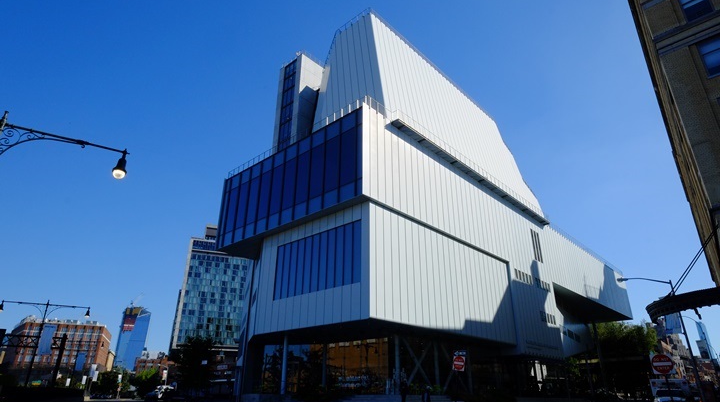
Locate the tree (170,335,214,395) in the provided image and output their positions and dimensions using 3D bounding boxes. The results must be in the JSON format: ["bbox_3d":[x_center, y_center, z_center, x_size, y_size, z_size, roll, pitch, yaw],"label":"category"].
[{"bbox_3d":[-14.976,15.030,37.414,3.602,5.714,3.602,9,-25,-18],"label":"tree"}]

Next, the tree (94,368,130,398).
[{"bbox_3d":[-36.832,26.842,62.064,4.537,3.454,4.537,13,-26,-26],"label":"tree"}]

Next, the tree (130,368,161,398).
[{"bbox_3d":[-33.951,28.576,66.564,4.156,3.904,4.156,11,-26,-23],"label":"tree"}]

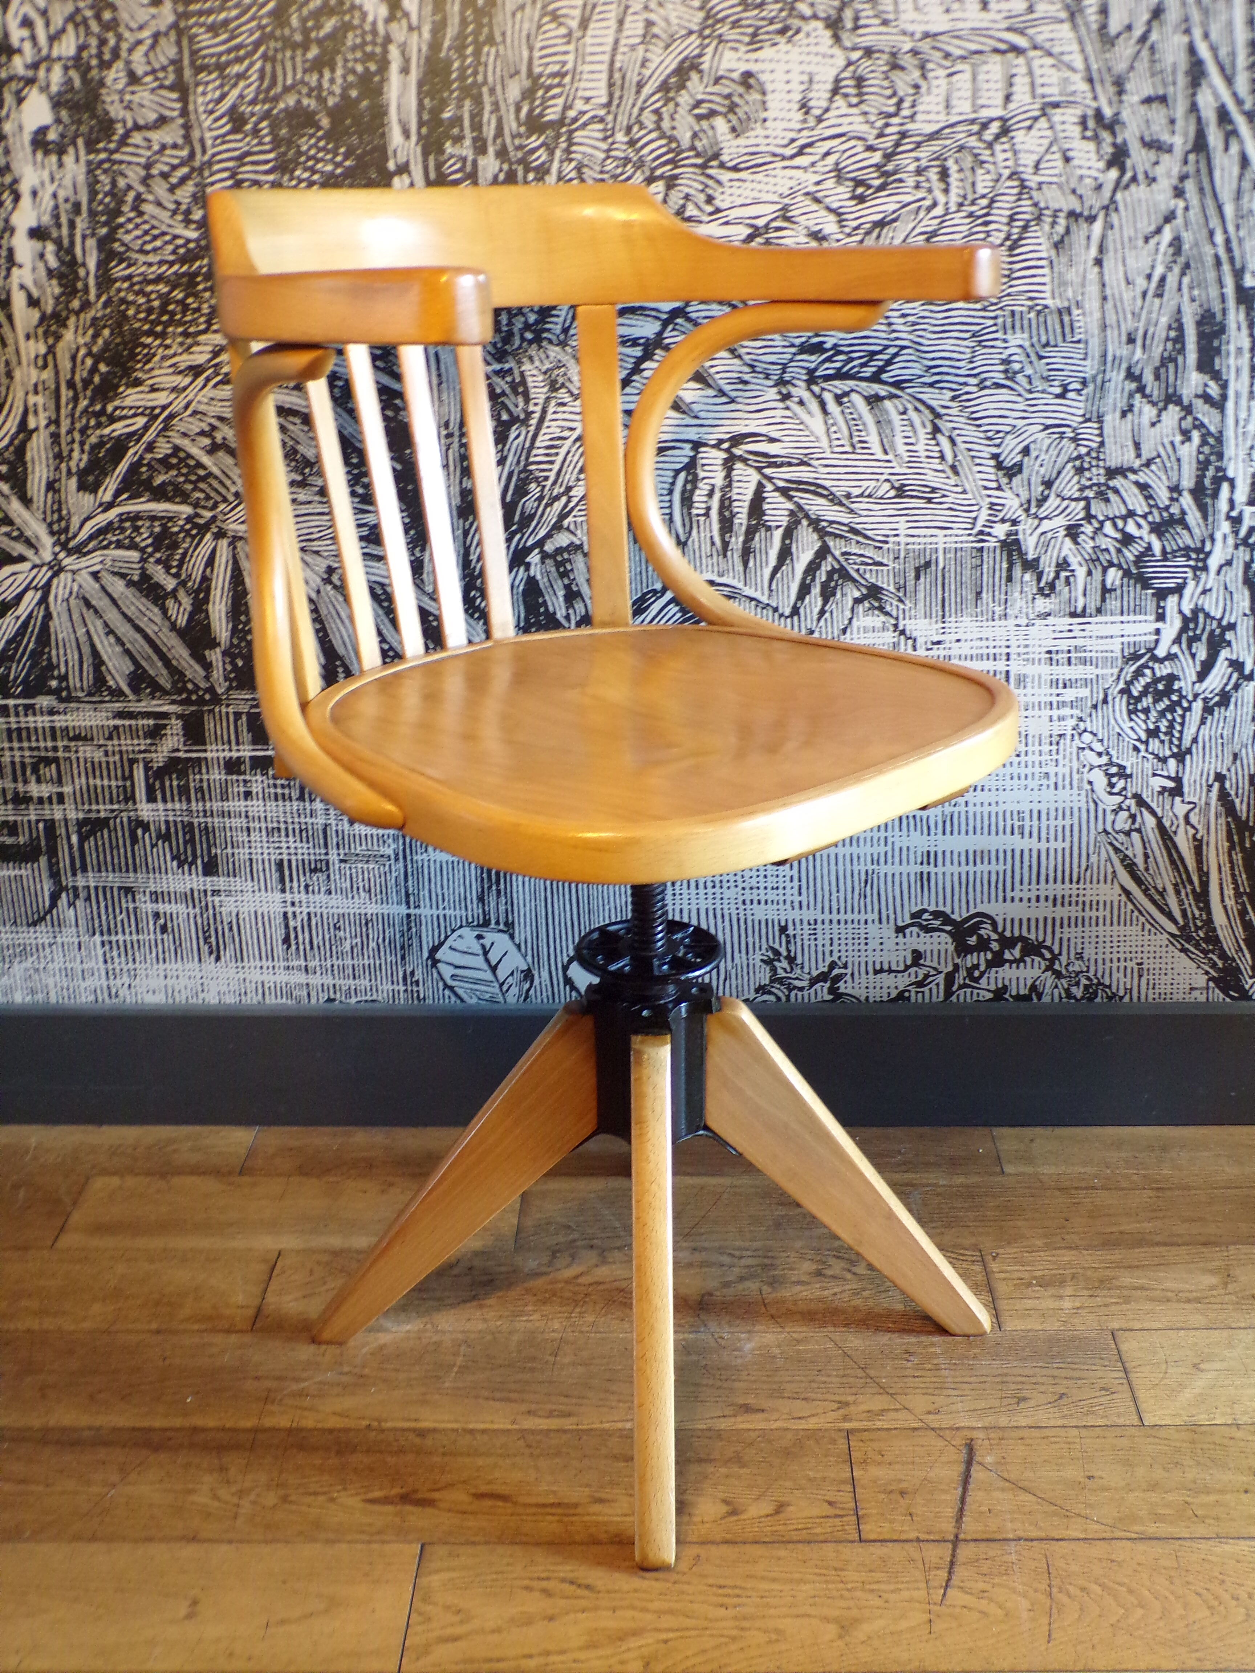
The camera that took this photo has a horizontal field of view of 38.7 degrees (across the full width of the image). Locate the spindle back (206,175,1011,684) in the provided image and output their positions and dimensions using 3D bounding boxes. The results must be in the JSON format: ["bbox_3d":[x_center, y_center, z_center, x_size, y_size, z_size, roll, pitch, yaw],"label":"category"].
[{"bbox_3d":[-0.051,-0.264,1.234,0.414,0.336,0.493,19,28,41],"label":"spindle back"}]

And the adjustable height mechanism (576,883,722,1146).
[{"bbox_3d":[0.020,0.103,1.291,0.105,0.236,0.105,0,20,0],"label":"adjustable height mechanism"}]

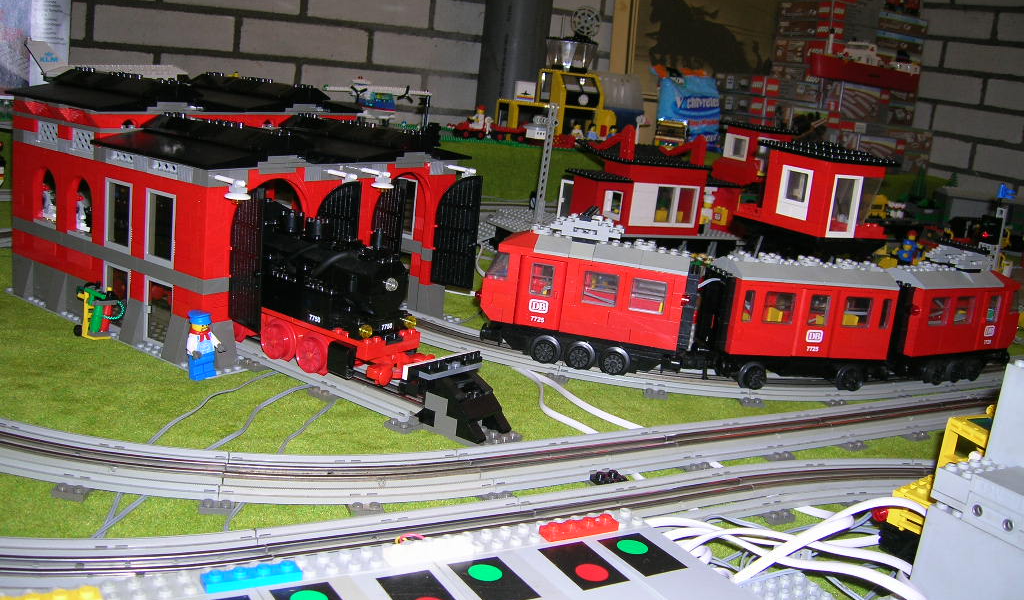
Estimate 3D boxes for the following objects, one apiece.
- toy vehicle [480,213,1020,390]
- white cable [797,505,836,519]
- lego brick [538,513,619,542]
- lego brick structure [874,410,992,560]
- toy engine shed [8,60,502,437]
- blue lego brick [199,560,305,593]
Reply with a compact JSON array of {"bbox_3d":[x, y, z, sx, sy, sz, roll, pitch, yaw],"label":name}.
[{"bbox_3d":[0.191,0.001,0.705,0.430,0.103,0.105,3,14,-10],"label":"toy vehicle"},{"bbox_3d":[0.154,0.107,0.507,0.023,0.005,0.006,13,15,28],"label":"white cable"},{"bbox_3d":[0.027,0.090,0.398,0.032,0.005,0.008,-2,15,-26],"label":"lego brick"},{"bbox_3d":[0.219,0.090,0.488,0.078,0.058,0.042,-5,17,-37],"label":"lego brick structure"},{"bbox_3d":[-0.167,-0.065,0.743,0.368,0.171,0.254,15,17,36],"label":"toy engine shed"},{"bbox_3d":[-0.087,0.093,0.341,0.032,0.005,0.008,-2,15,-26],"label":"blue lego brick"}]

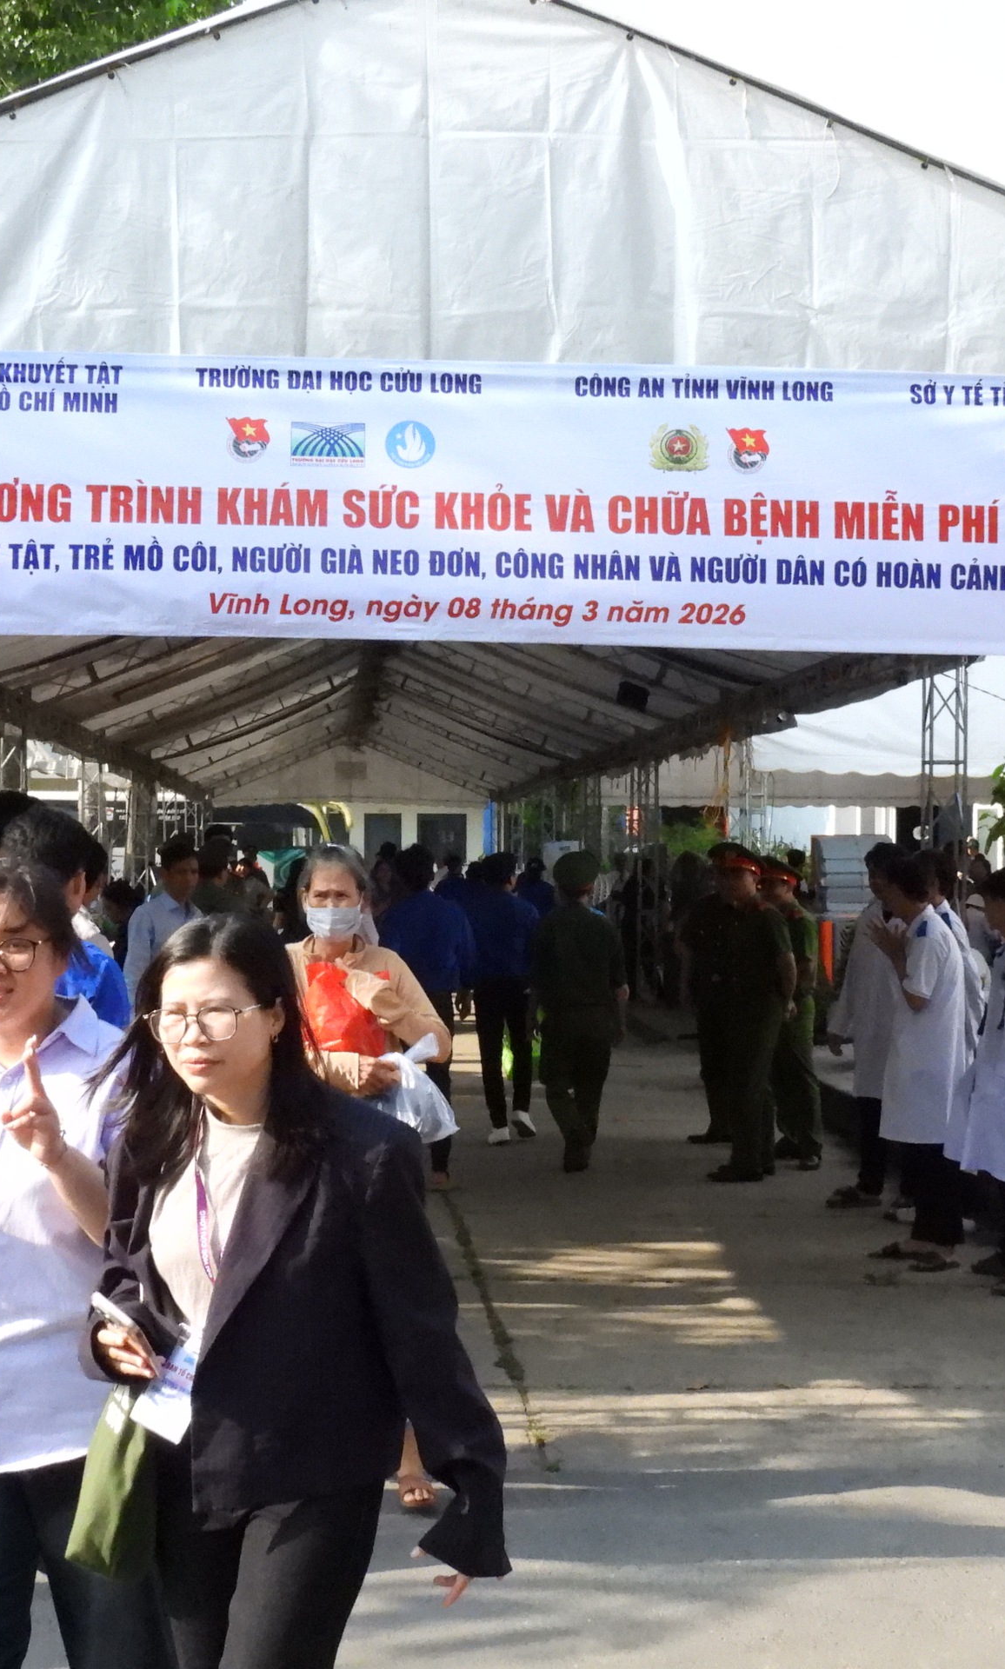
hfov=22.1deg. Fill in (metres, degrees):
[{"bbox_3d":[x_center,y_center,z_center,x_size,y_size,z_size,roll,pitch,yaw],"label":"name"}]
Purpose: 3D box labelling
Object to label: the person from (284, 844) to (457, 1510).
[{"bbox_3d":[-0.385,0.814,6.300,0.500,1.580,0.400,1,0,-2],"label":"person"}]

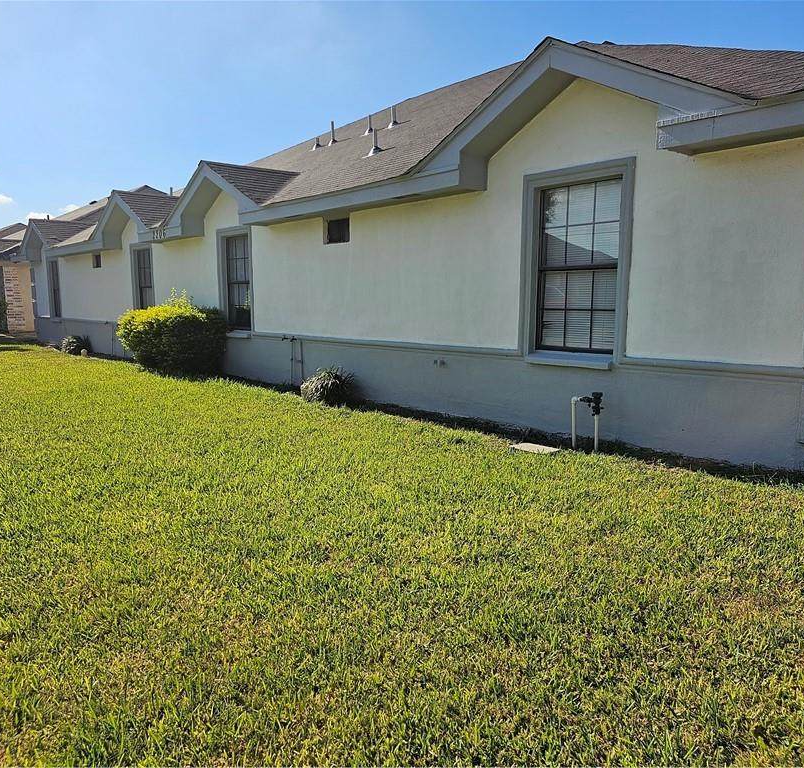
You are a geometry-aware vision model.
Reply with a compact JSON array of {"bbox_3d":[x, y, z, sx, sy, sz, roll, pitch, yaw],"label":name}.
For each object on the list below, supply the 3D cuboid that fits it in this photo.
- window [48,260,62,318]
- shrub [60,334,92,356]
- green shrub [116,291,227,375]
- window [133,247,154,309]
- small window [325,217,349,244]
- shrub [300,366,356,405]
[{"bbox_3d":[-9.602,-2.630,18.876,0.130,1.660,1.160,-5,9,-42],"label":"window"},{"bbox_3d":[-7.895,-0.962,16.501,0.680,0.500,0.720,-5,9,-42],"label":"shrub"},{"bbox_3d":[-3.957,-0.831,11.604,1.250,1.400,2.150,-5,9,-42],"label":"green shrub"},{"bbox_3d":[-5.363,-2.040,14.167,0.130,1.660,1.160,-5,9,-42],"label":"window"},{"bbox_3d":[-0.839,-2.052,9.096,0.120,0.370,0.580,-5,9,-42],"label":"small window"},{"bbox_3d":[-0.951,-0.015,8.802,0.670,0.480,0.700,1,6,0],"label":"shrub"}]

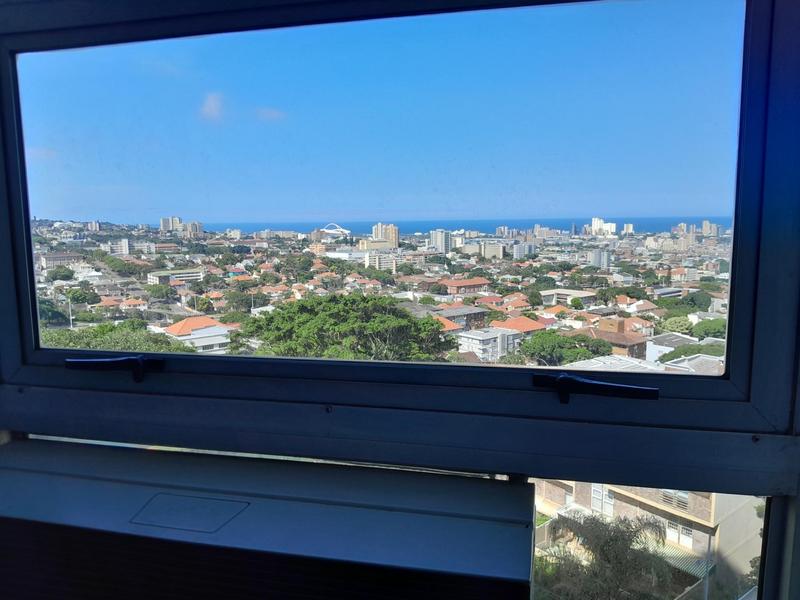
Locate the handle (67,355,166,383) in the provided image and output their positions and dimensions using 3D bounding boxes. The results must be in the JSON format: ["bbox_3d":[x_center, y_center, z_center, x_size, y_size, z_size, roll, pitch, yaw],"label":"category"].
[{"bbox_3d":[-0.354,0.085,0.747,0.118,0.028,0.040,1,8,13],"label":"handle"}]

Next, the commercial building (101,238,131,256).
[{"bbox_3d":[-312.480,-57.990,660.000,28.000,17.000,15.000,-3,8,-18],"label":"commercial building"}]

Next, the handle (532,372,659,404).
[{"bbox_3d":[0.199,0.090,0.620,0.120,0.028,0.040,1,8,13],"label":"handle"}]

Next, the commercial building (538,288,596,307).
[{"bbox_3d":[86.970,-1.300,312.000,14.000,7.000,25.000,-8,10,-40],"label":"commercial building"}]

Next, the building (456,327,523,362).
[{"bbox_3d":[30.862,15.313,209.182,15.973,7.926,13.577,-5,9,-30],"label":"building"}]

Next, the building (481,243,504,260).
[{"bbox_3d":[115.492,-61.828,748.625,27.407,21.303,12.333,4,9,30],"label":"building"}]

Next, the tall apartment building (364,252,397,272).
[{"bbox_3d":[-21.240,-42.720,690.000,37.000,22.000,15.000,0,8,8],"label":"tall apartment building"}]

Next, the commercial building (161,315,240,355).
[{"bbox_3d":[-56.720,10.040,170.000,16.000,9.500,15.000,-7,10,-39],"label":"commercial building"}]

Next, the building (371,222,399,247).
[{"bbox_3d":[-33.780,-149.110,1400.000,48.000,60.000,32.000,2,8,20],"label":"building"}]

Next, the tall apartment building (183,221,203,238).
[{"bbox_3d":[-690.630,-233.650,2000.000,60.000,57.000,36.000,-2,8,-10],"label":"tall apartment building"}]

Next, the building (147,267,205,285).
[{"bbox_3d":[-170.740,-18.183,458.930,38.000,10.300,14.000,-7,10,-37],"label":"building"}]

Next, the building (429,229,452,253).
[{"bbox_3d":[53.478,-75.326,784.580,27.162,32.827,12.223,7,11,44],"label":"building"}]

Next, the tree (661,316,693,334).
[{"bbox_3d":[82.200,8.000,178.000,8.500,7.000,8.200,1,8,15],"label":"tree"}]

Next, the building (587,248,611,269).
[{"bbox_3d":[350.160,-73.210,1060.000,38.000,36.000,24.000,2,8,20],"label":"building"}]

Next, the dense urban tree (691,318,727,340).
[{"bbox_3d":[109.359,10.946,211.104,11.500,8.000,11.000,-5,9,-27],"label":"dense urban tree"}]

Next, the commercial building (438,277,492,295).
[{"bbox_3d":[45.947,-10.164,427.417,34.538,9.257,14.506,-5,9,-28],"label":"commercial building"}]

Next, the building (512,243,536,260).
[{"bbox_3d":[300.420,-116.310,1450.000,50.000,36.000,30.000,1,8,15],"label":"building"}]

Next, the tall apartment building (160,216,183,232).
[{"bbox_3d":[-511.131,-169.282,1346.324,42.700,34.622,19.215,-4,8,-20],"label":"tall apartment building"}]

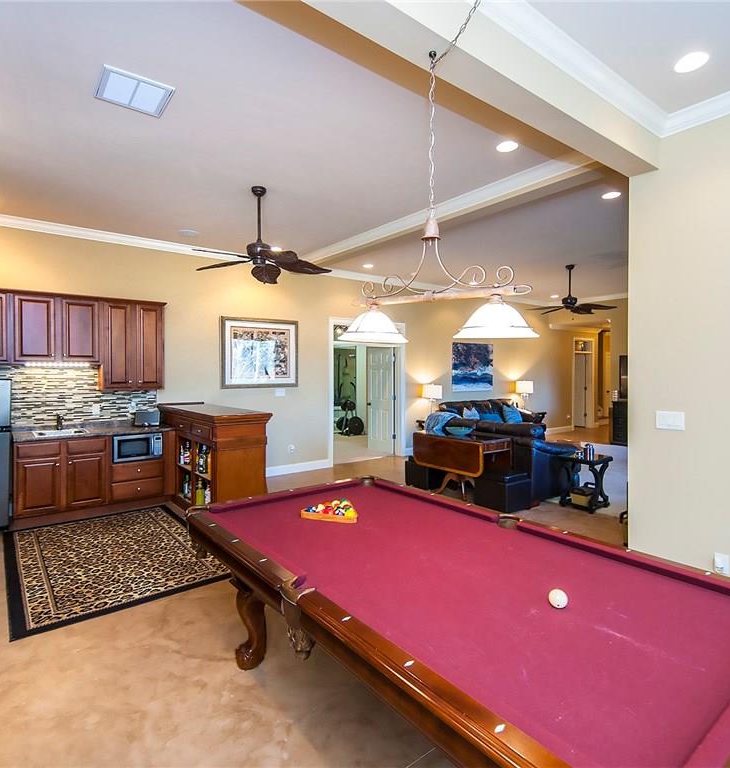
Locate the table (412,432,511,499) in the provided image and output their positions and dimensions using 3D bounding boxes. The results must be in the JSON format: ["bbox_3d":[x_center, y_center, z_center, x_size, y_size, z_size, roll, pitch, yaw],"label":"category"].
[{"bbox_3d":[1.227,1.060,6.135,0.580,0.760,1.180,-1,2,-38],"label":"table"}]

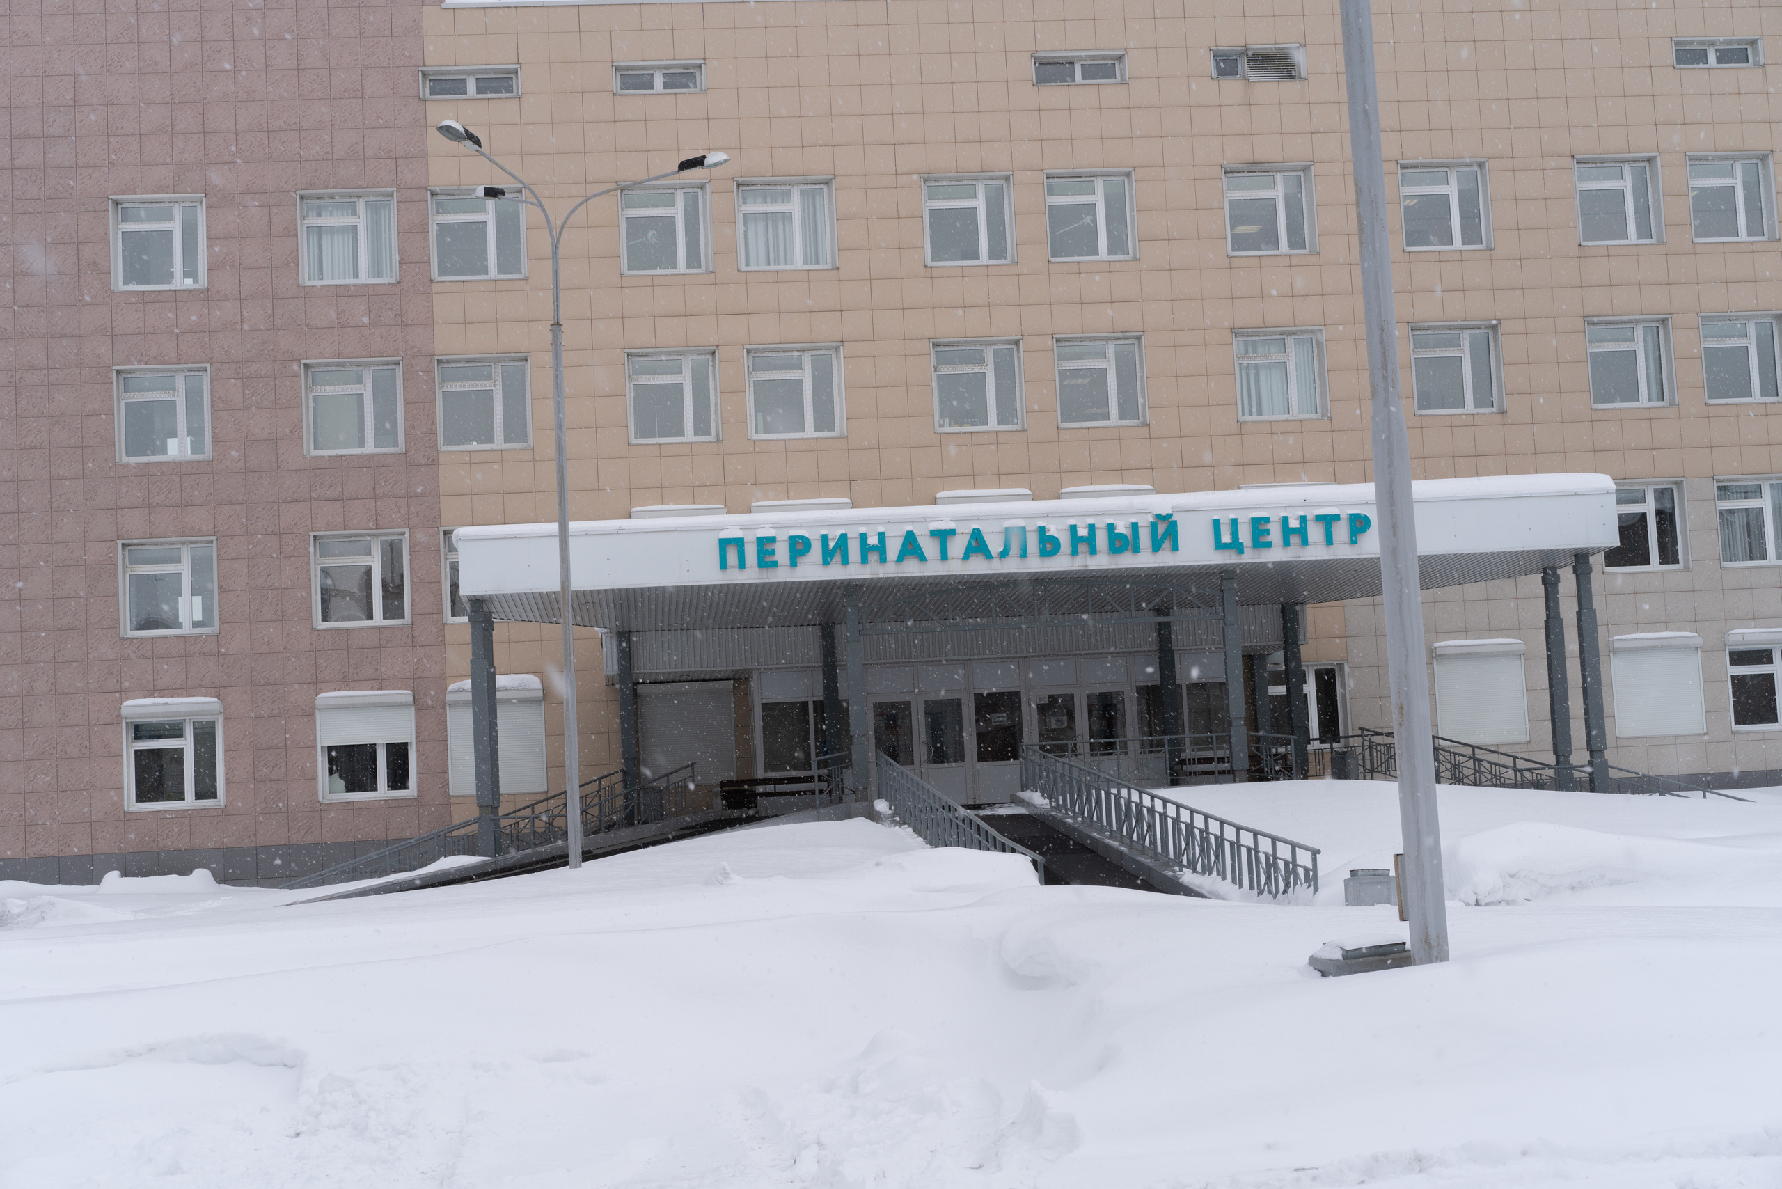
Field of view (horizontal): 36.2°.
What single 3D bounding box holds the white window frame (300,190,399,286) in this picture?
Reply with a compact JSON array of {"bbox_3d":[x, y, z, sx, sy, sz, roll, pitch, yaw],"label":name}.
[{"bbox_3d":[-10.518,-6.915,52.857,1.864,1.824,0.200,-2,-5,-6],"label":"white window frame"}]

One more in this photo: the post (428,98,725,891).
[{"bbox_3d":[-3.920,-1.111,36.180,3.763,9.609,4.057,-2,-5,-6],"label":"post"}]

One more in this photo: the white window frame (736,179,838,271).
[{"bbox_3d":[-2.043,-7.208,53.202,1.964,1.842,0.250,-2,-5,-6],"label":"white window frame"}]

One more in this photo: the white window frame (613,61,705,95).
[{"bbox_3d":[-4.505,-10.060,53.163,1.781,0.629,0.200,-2,-5,-6],"label":"white window frame"}]

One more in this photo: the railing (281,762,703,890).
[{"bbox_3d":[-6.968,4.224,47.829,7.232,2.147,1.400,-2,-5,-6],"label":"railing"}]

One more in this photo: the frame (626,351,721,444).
[{"bbox_3d":[-4.233,-3.860,53.159,1.773,1.827,0.200,-2,-5,-6],"label":"frame"}]

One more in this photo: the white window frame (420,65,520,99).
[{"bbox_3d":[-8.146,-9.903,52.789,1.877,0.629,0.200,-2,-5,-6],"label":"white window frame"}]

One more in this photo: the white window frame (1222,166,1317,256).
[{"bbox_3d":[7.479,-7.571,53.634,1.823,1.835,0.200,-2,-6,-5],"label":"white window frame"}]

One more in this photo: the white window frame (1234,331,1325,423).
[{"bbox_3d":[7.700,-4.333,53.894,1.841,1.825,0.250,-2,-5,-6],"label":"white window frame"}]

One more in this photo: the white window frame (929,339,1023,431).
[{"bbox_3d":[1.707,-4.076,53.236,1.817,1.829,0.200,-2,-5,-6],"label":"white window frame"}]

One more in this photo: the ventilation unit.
[{"bbox_3d":[7.338,-10.589,54.402,1.930,0.663,0.300,-2,-5,-6],"label":"ventilation unit"}]

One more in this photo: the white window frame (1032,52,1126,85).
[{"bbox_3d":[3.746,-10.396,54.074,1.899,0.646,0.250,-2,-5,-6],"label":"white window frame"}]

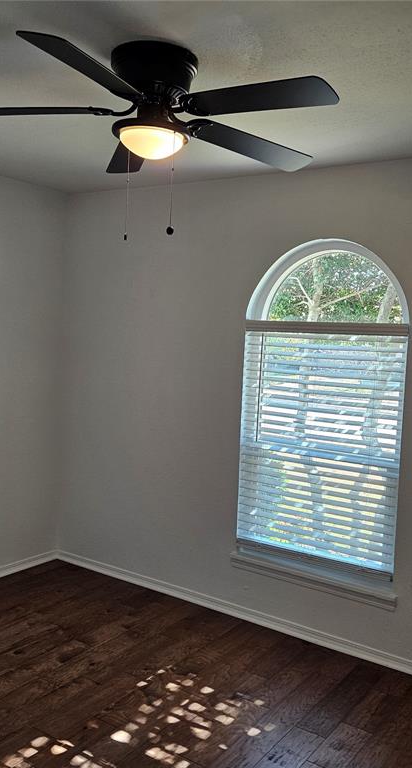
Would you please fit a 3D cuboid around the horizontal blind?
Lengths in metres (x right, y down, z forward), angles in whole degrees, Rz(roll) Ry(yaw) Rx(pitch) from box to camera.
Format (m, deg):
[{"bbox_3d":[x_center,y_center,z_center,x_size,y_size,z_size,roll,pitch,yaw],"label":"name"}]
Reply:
[{"bbox_3d":[0.577,0.301,3.520,0.888,1.230,0.060,6,6,34],"label":"horizontal blind"}]

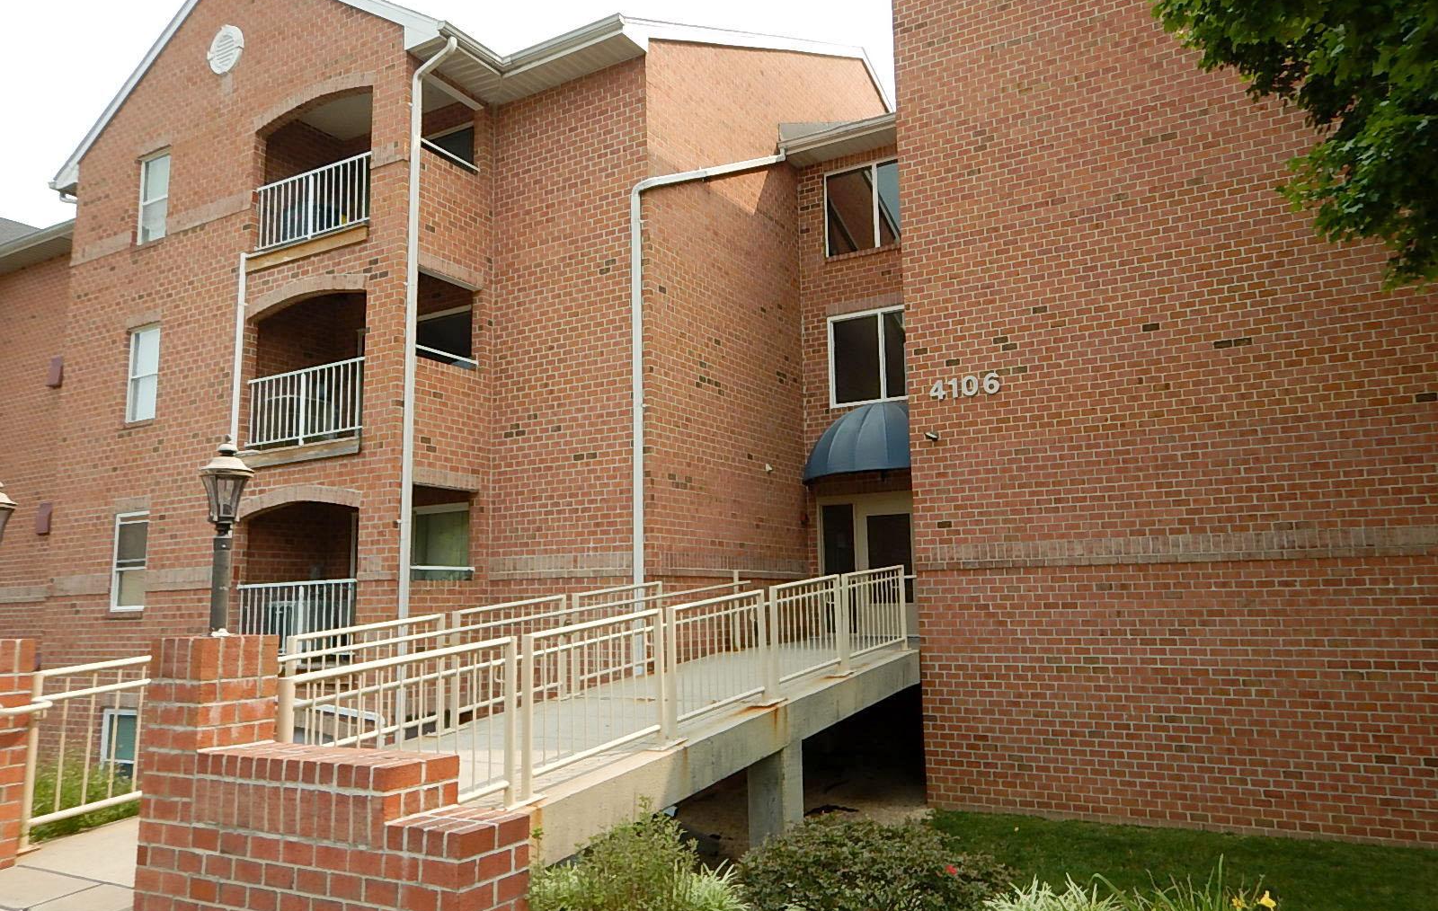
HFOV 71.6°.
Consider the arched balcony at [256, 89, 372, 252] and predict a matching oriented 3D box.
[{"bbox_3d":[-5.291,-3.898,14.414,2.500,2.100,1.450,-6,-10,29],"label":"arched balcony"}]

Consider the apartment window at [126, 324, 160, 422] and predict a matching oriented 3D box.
[{"bbox_3d":[-8.818,-1.227,15.322,0.780,1.450,0.120,-6,-10,29],"label":"apartment window"}]

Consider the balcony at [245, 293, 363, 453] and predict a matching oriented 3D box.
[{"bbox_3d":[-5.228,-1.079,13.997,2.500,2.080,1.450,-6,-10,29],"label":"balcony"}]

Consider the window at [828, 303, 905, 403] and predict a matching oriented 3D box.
[{"bbox_3d":[2.684,-1.606,16.146,1.870,1.530,0.120,-6,-10,29],"label":"window"}]

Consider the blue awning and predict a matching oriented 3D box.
[{"bbox_3d":[2.425,-0.296,15.456,2.780,1.220,1.050,-6,-10,29],"label":"blue awning"}]

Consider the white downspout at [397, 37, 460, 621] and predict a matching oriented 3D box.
[{"bbox_3d":[-3.629,-1.383,12.476,0.740,8.000,0.090,-6,-9,30],"label":"white downspout"}]

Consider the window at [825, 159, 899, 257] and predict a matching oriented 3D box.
[{"bbox_3d":[2.628,-4.138,16.520,1.840,1.470,0.120,-6,-10,29],"label":"window"}]

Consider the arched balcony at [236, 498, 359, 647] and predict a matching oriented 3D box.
[{"bbox_3d":[-5.165,1.730,13.582,2.500,2.080,1.450,-6,-10,29],"label":"arched balcony"}]

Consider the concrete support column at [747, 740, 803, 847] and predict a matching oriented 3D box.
[{"bbox_3d":[0.527,3.221,9.140,0.360,1.150,0.400,-6,-10,29],"label":"concrete support column"}]

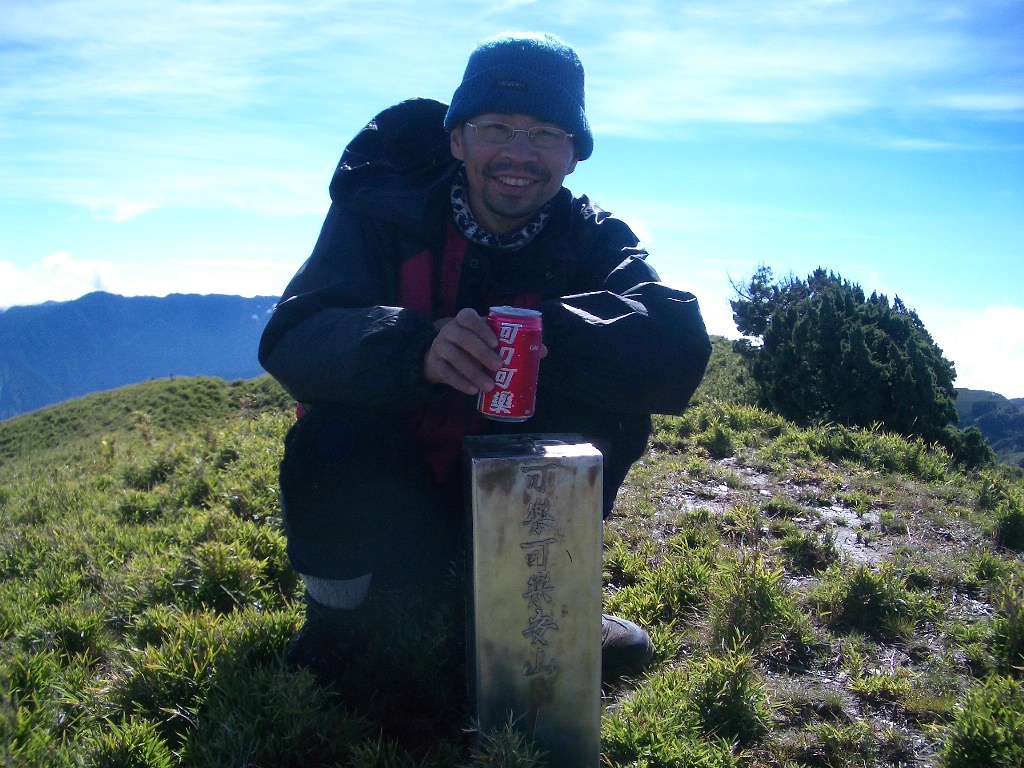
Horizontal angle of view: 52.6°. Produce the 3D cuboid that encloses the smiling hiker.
[{"bbox_3d":[-0.038,-0.041,1.486,0.600,0.880,0.660,0,7,-3],"label":"smiling hiker"}]

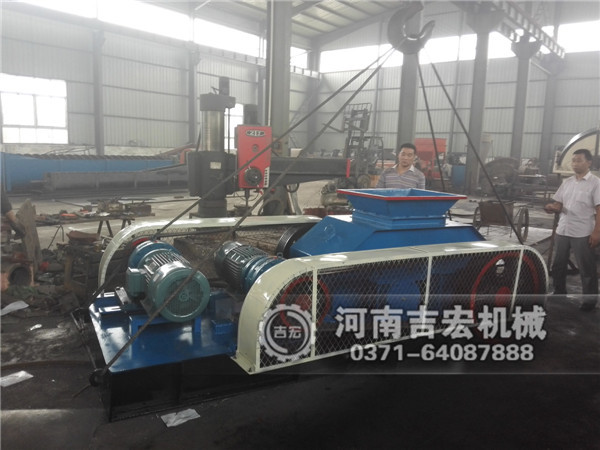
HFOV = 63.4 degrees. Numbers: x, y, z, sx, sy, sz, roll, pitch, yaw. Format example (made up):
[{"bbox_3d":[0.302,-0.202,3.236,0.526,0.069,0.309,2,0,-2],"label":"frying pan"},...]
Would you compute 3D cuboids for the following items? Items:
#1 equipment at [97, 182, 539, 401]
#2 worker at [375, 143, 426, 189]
[{"bbox_3d":[0.062,0.347,4.088,3.328,1.201,2.163,-3,10,-28],"label":"equipment"},{"bbox_3d":[1.120,-0.055,5.450,0.540,1.710,0.360,5,9,20],"label":"worker"}]

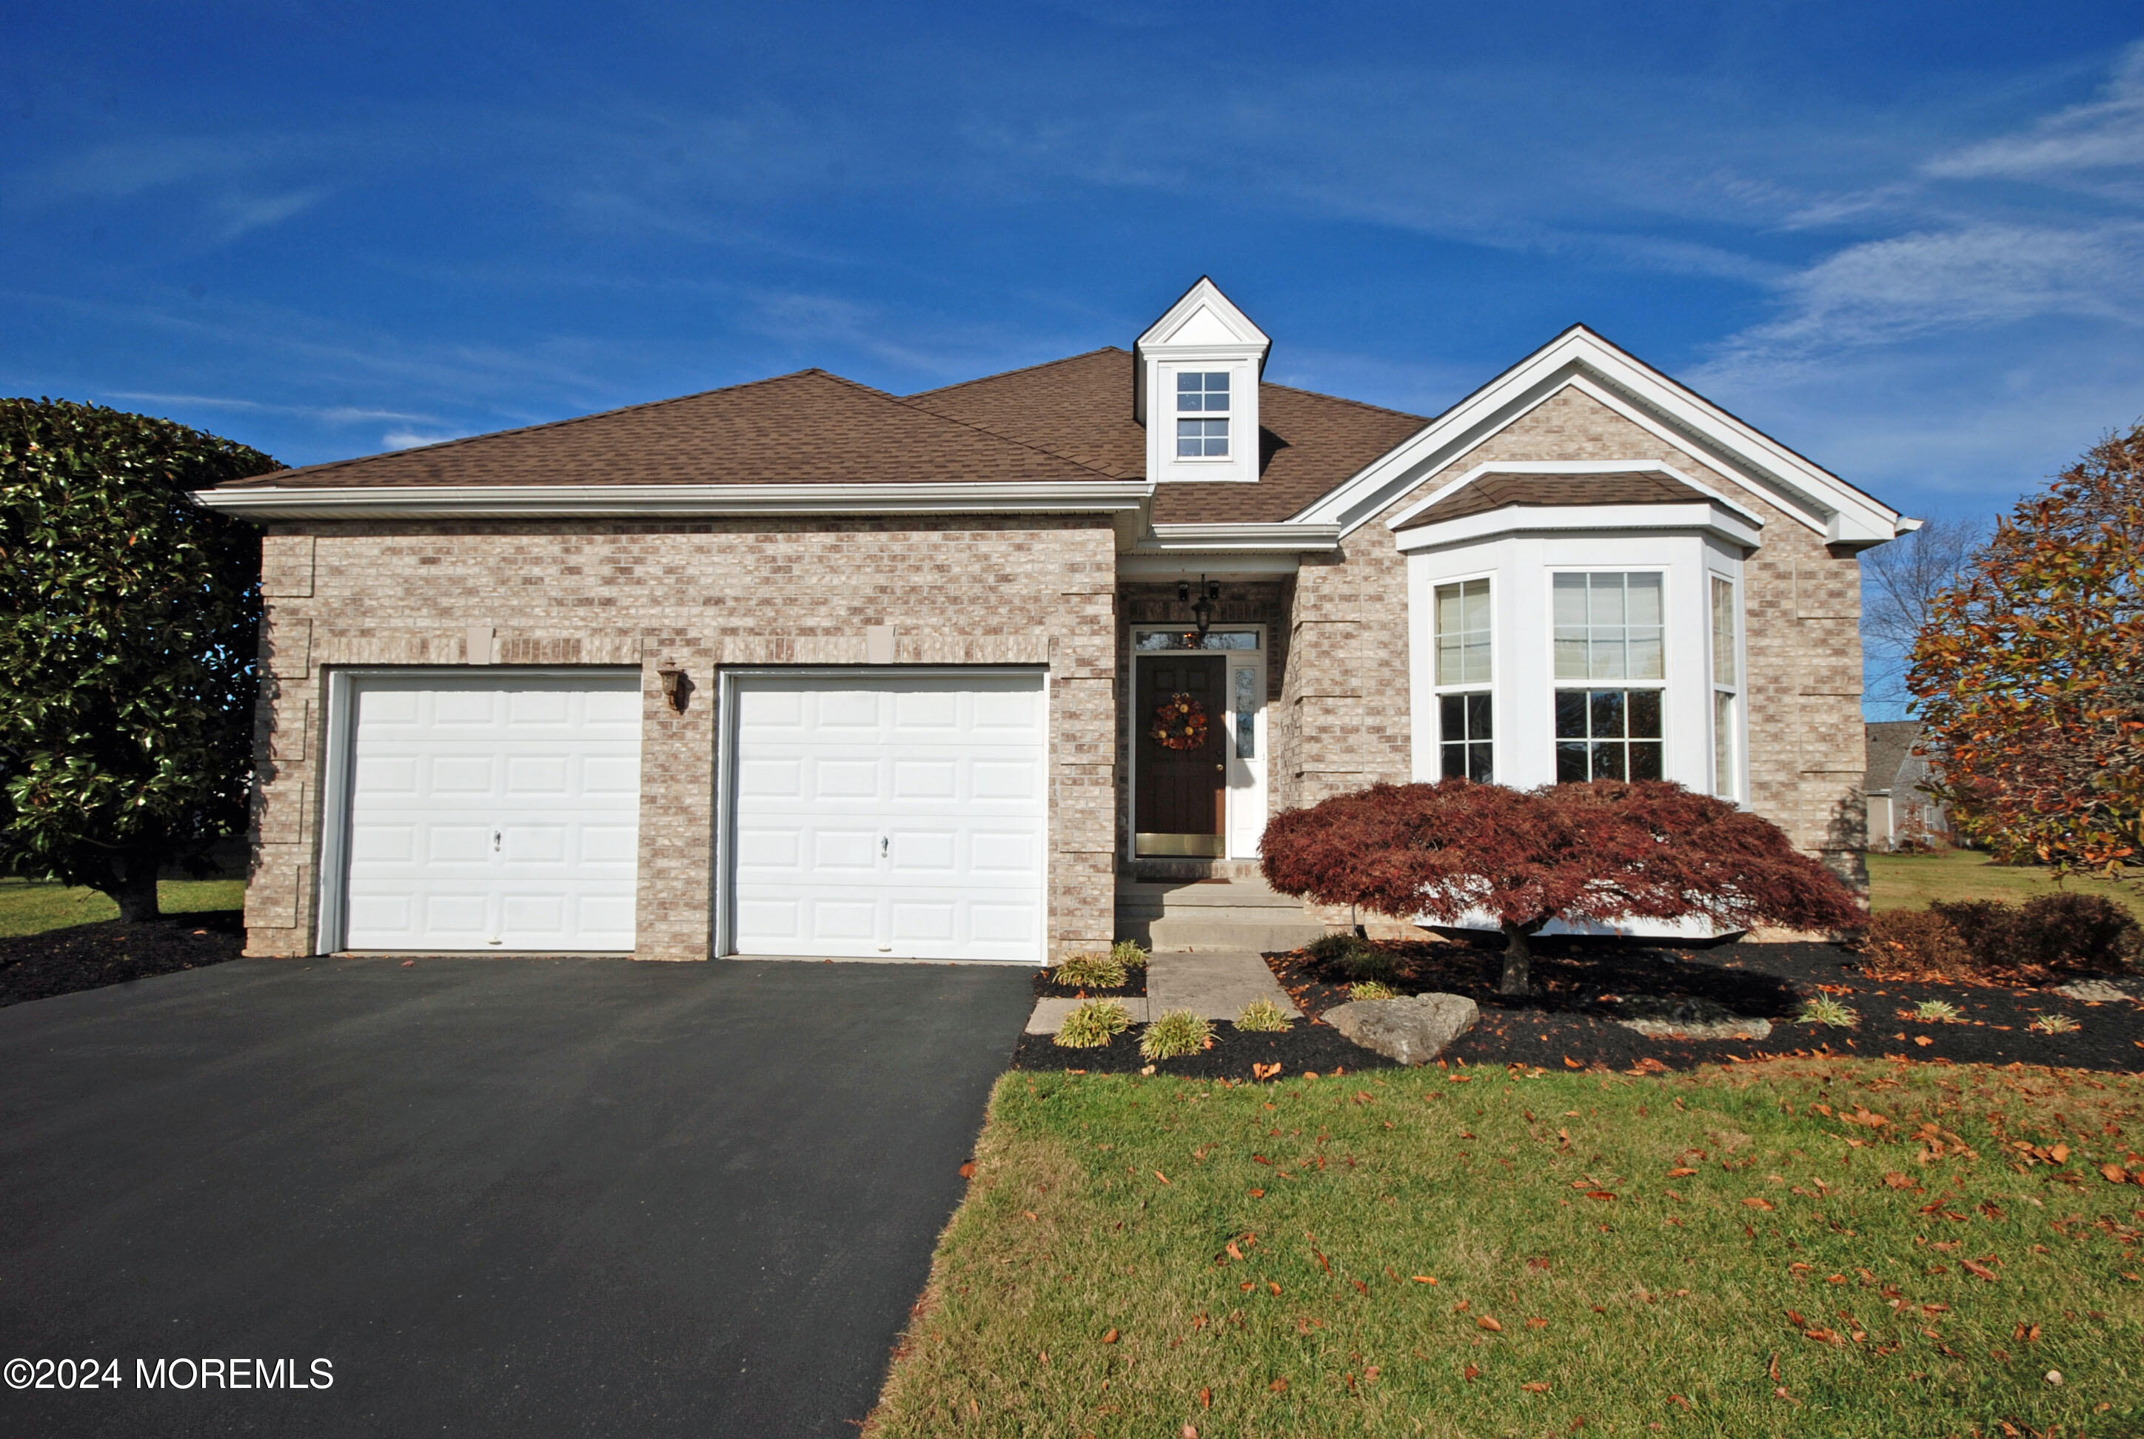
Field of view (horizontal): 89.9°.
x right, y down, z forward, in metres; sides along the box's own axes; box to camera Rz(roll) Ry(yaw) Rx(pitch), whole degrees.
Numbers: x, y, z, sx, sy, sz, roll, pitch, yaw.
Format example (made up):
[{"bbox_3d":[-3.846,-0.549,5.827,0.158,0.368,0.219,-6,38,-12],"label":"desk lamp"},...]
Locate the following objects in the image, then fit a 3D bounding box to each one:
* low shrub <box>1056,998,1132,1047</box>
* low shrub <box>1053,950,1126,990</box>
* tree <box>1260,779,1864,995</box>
[{"bbox_3d":[0.108,1.607,5.770,0.420,0.220,0.390,0,-3,3],"label":"low shrub"},{"bbox_3d":[0.127,1.690,7.350,0.490,0.230,0.440,0,-3,3],"label":"low shrub"},{"bbox_3d":[3.100,1.090,6.980,3.650,1.400,3.000,0,-3,3],"label":"tree"}]

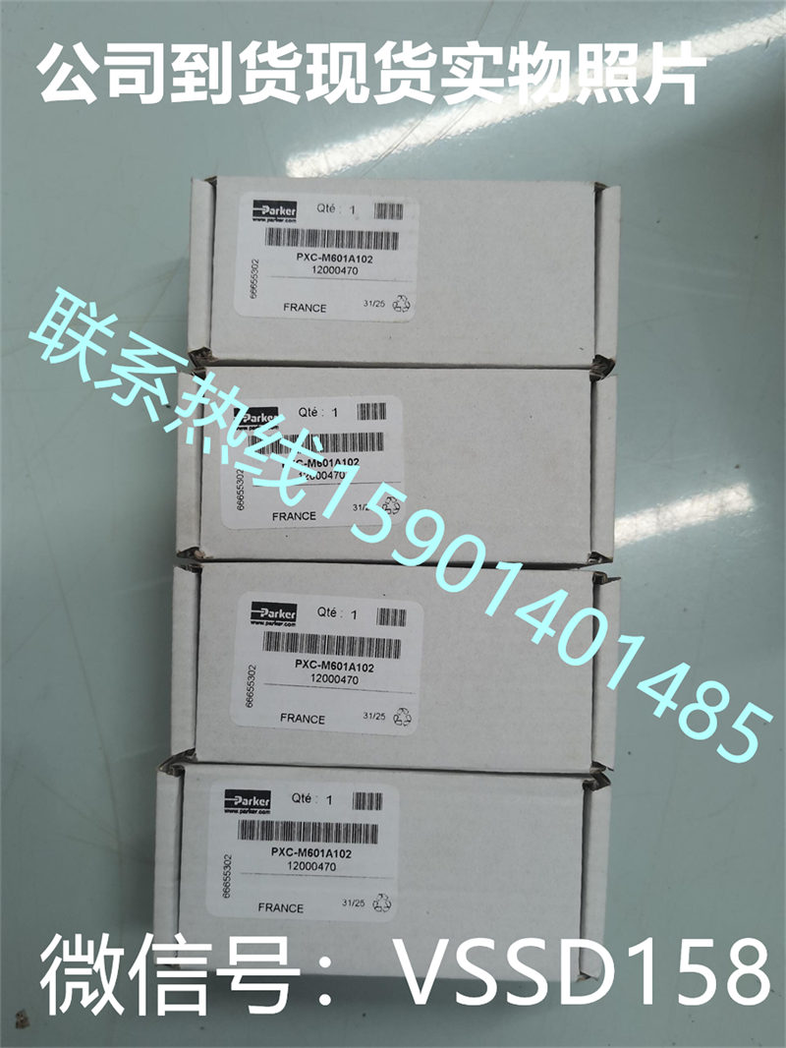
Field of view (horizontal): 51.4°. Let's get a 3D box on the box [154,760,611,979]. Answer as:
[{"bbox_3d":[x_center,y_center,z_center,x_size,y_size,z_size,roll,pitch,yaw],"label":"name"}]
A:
[{"bbox_3d":[-0.004,0.129,0.322,0.166,0.046,0.073,2,86,0],"label":"box"}]

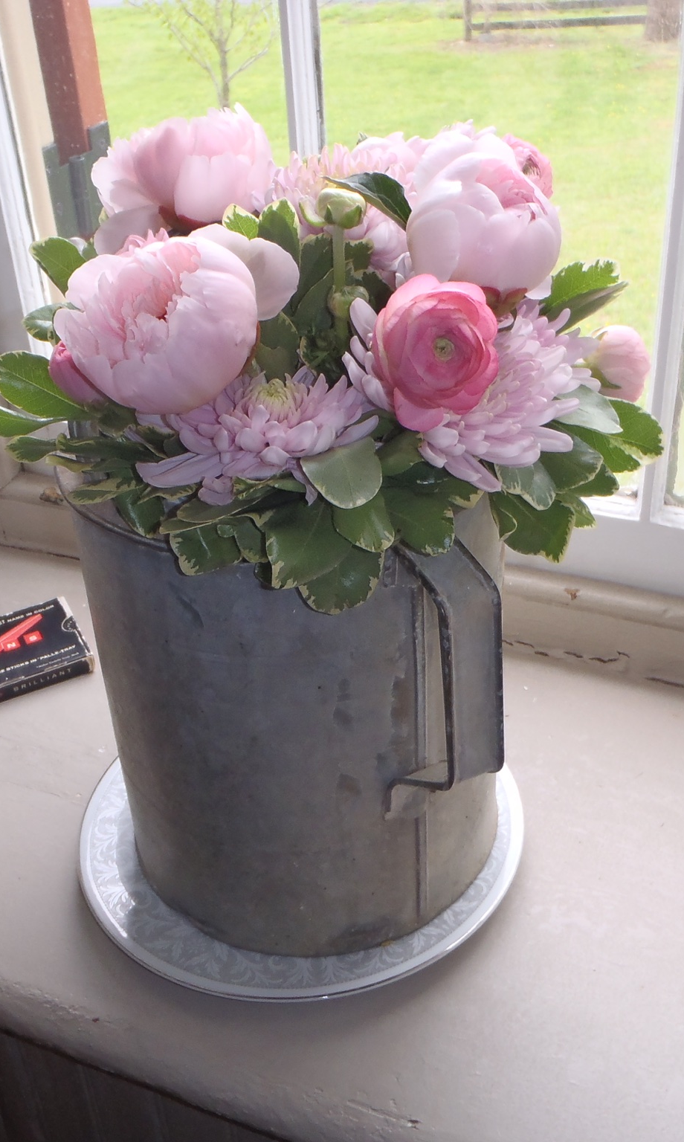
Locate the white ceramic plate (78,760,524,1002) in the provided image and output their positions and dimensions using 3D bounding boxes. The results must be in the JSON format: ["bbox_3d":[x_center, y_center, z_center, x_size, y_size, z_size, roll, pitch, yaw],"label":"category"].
[{"bbox_3d":[-0.018,0.120,0.573,0.204,0.018,0.204,-3,34,2],"label":"white ceramic plate"}]

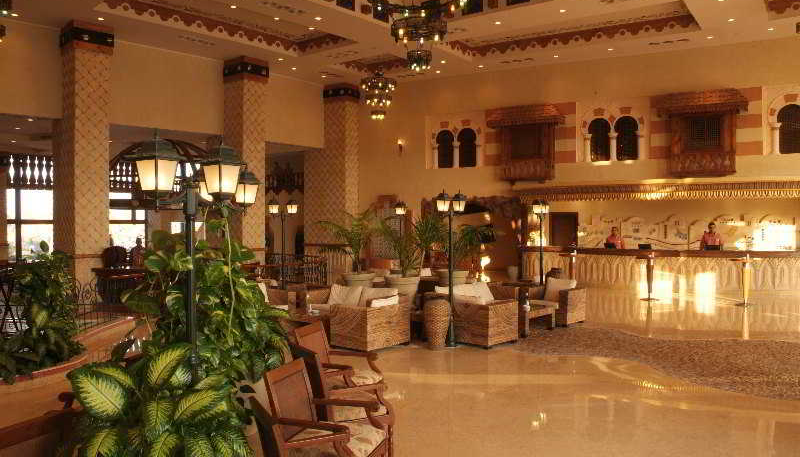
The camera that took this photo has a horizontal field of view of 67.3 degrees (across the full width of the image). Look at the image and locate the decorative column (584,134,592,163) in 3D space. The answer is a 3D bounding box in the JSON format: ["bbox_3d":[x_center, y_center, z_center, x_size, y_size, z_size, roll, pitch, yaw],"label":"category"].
[{"bbox_3d":[5.459,-2.317,17.392,0.250,0.820,0.230,1,1,27],"label":"decorative column"}]

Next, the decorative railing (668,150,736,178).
[{"bbox_3d":[7.023,-1.509,13.943,1.414,0.663,0.341,0,1,26],"label":"decorative railing"}]

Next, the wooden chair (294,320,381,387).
[{"bbox_3d":[-0.501,1.205,4.700,0.680,0.900,0.600,0,1,20],"label":"wooden chair"}]

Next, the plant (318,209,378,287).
[{"bbox_3d":[-0.739,0.611,10.200,1.100,1.850,1.100,0,1,0],"label":"plant"}]

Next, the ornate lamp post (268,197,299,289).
[{"bbox_3d":[-2.342,0.559,12.041,0.624,2.359,0.273,0,1,-30],"label":"ornate lamp post"}]

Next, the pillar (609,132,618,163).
[{"bbox_3d":[5.813,-2.233,16.350,0.250,0.820,0.250,0,1,29],"label":"pillar"}]

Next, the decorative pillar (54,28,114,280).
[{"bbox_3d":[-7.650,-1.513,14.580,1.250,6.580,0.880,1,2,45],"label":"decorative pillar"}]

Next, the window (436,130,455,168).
[{"bbox_3d":[1.421,-2.498,18.750,0.620,1.200,0.200,0,1,29],"label":"window"}]

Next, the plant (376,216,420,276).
[{"bbox_3d":[-0.029,0.370,11.700,0.897,1.190,0.877,0,1,0],"label":"plant"}]

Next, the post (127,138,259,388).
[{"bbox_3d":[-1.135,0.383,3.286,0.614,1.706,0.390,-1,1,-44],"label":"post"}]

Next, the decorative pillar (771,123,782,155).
[{"bbox_3d":[9.568,-2.288,15.268,0.260,0.810,0.240,1,1,27],"label":"decorative pillar"}]

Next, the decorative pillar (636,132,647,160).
[{"bbox_3d":[6.435,-2.211,16.000,0.250,0.780,0.250,0,1,29],"label":"decorative pillar"}]

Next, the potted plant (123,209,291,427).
[{"bbox_3d":[-1.289,0.786,4.000,0.980,1.700,0.920,0,1,-17],"label":"potted plant"}]

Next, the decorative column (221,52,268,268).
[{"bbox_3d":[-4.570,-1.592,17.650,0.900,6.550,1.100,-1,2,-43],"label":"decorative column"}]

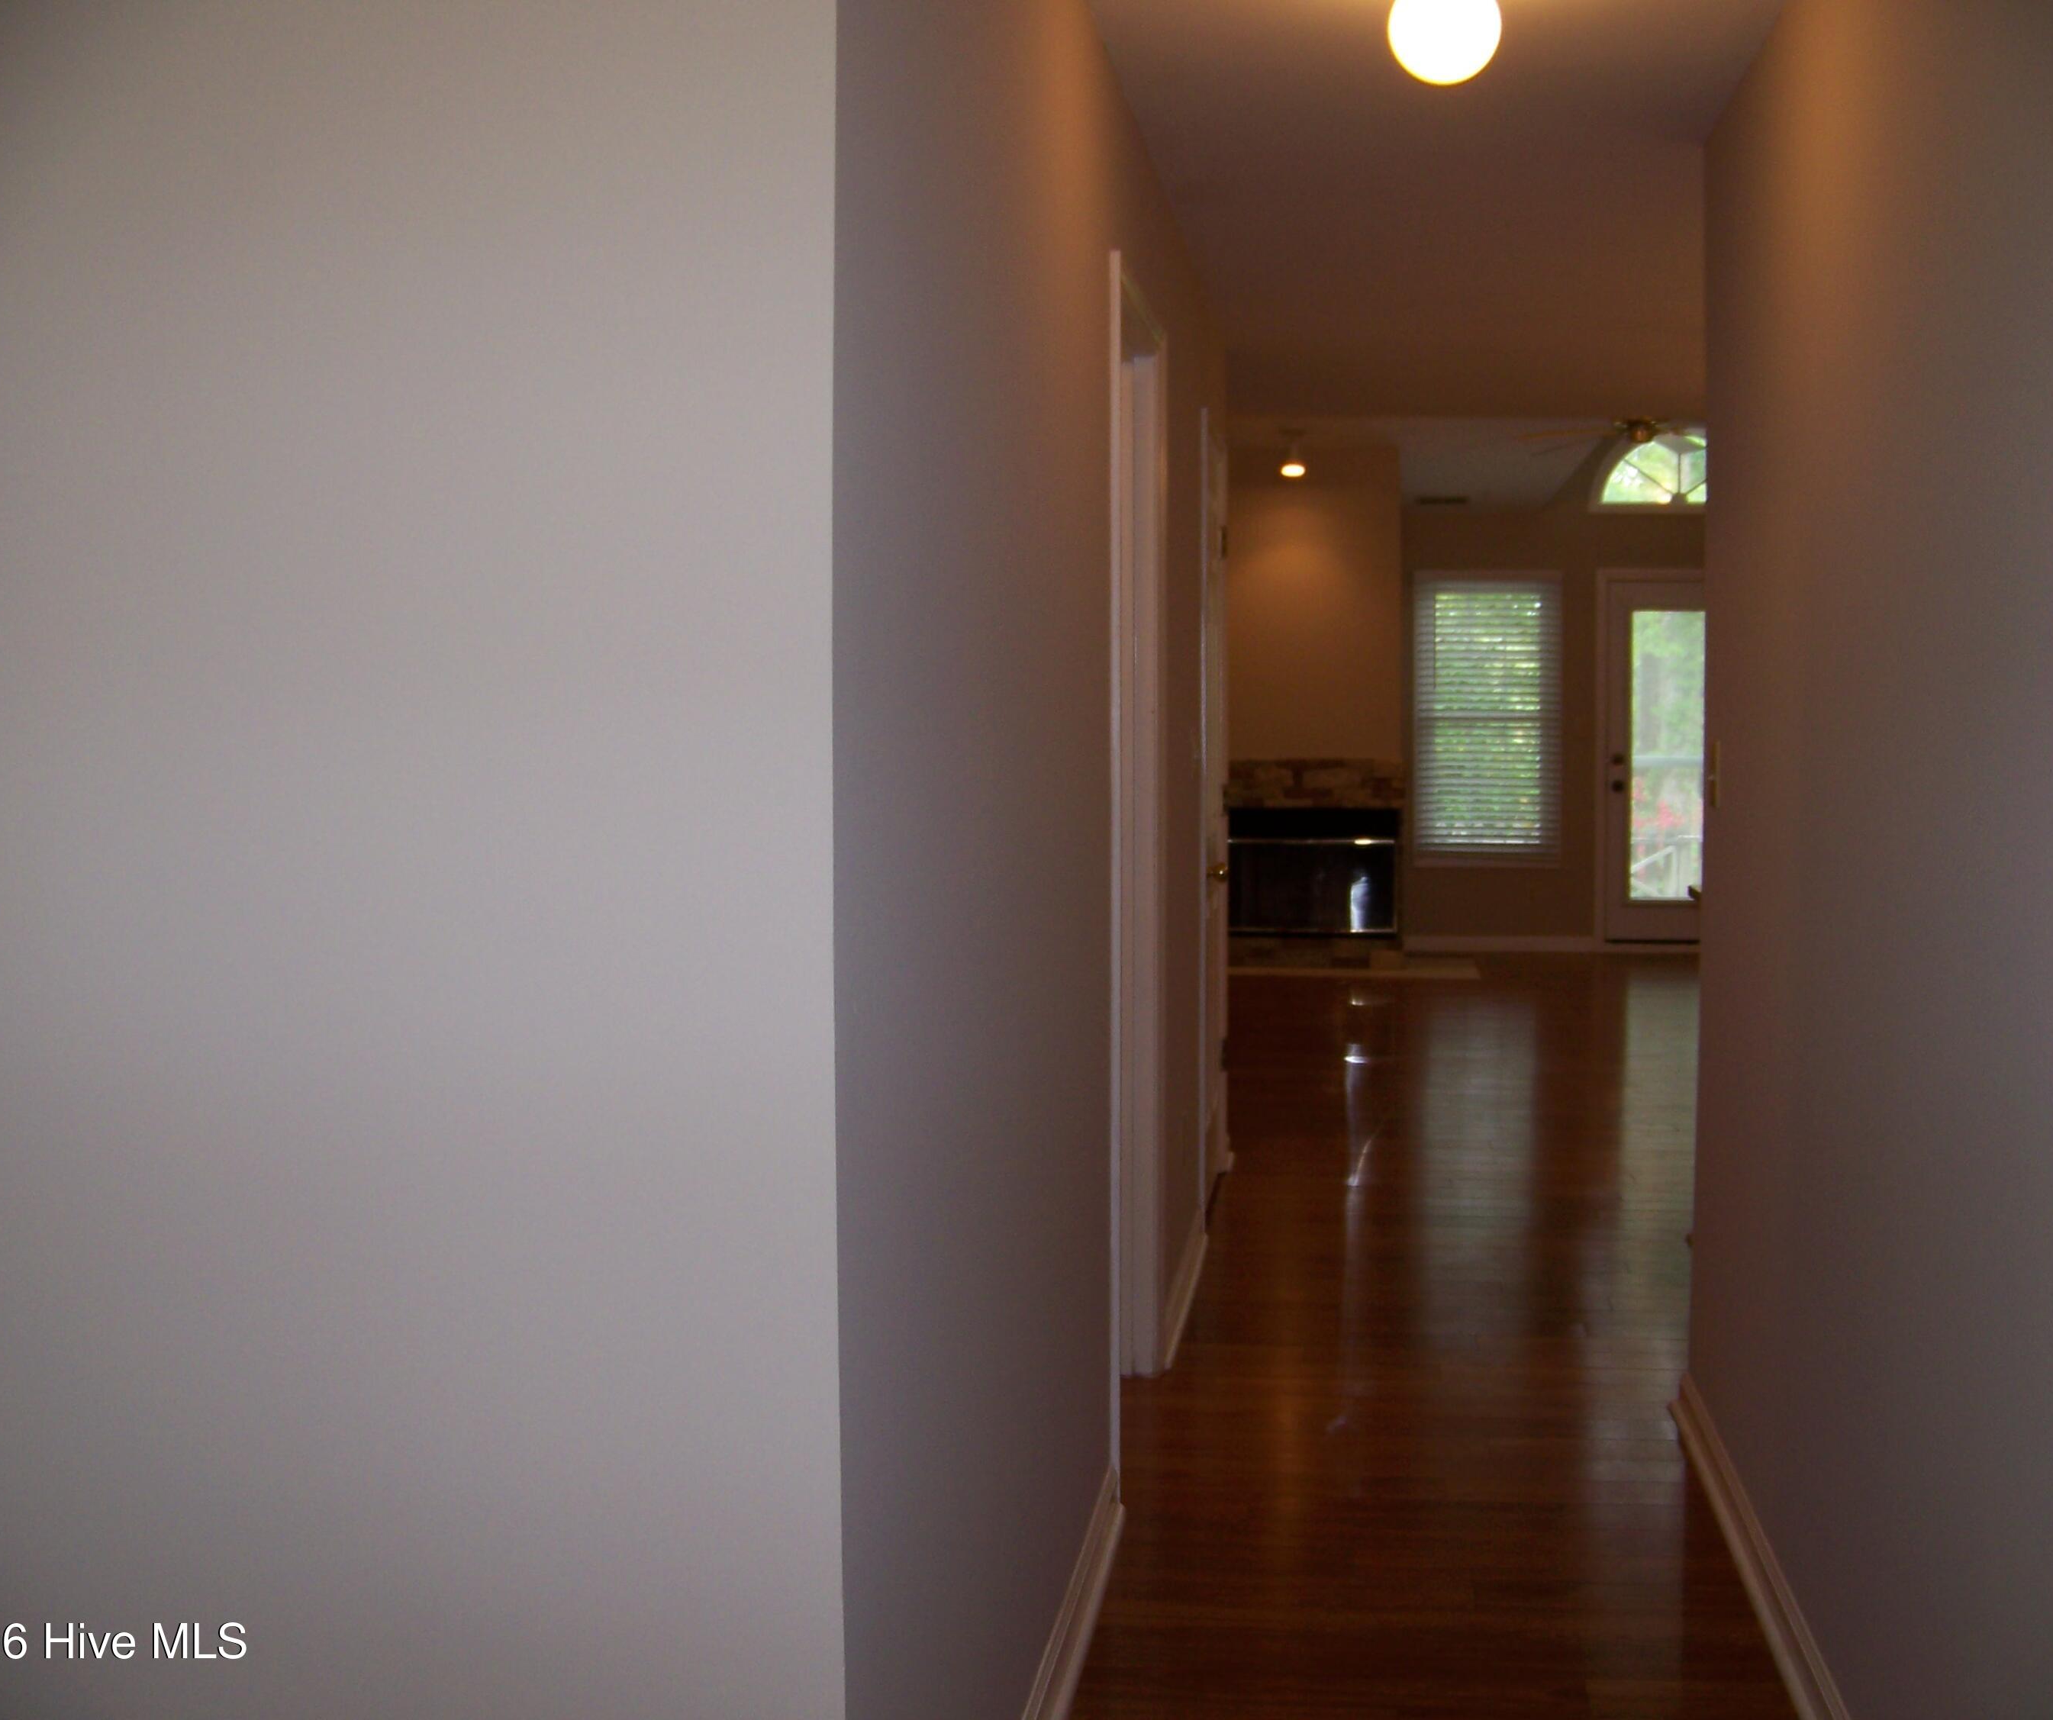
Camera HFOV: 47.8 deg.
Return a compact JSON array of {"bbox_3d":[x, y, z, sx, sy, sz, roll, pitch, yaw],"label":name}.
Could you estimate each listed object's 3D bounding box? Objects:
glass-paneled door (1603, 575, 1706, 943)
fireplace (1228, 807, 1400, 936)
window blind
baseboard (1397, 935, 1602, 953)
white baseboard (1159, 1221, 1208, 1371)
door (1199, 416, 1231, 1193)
[{"bbox_3d":[3.654,-0.548,12.932,0.951,2.156,0.132,0,4,8],"label":"glass-paneled door"},{"bbox_3d":[1.542,0.052,12.599,0.957,0.693,0.425,0,4,8],"label":"fireplace"},{"bbox_3d":[2.599,-0.806,13.022,0.820,1.579,0.061,0,4,8],"label":"window blind"},{"bbox_3d":[2.668,0.480,13.111,1.083,0.096,0.025,0,4,8],"label":"baseboard"},{"bbox_3d":[0.384,0.977,5.409,0.028,0.086,1.200,0,4,8],"label":"white baseboard"},{"bbox_3d":[0.470,-0.108,6.410,0.132,2.125,0.936,0,4,8],"label":"door"}]

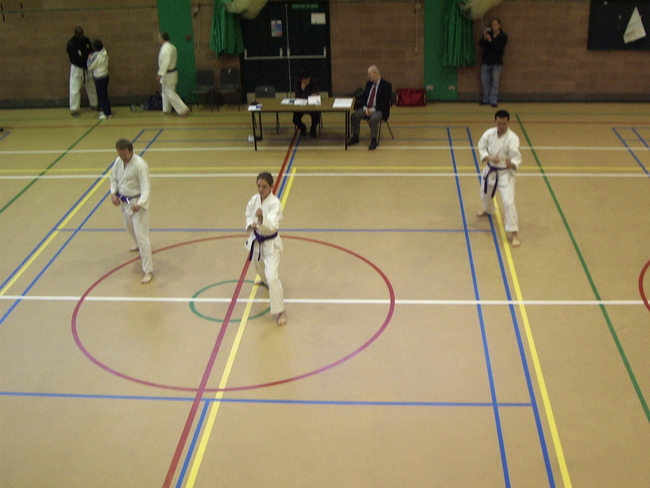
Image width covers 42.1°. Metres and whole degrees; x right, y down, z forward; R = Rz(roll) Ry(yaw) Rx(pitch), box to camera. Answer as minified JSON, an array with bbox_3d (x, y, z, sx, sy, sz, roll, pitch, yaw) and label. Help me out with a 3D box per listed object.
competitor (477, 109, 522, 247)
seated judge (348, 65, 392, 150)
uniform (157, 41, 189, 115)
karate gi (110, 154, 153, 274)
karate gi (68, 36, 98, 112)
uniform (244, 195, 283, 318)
[{"bbox_3d":[2.306,-0.964,11.085,0.693,1.673,1.052,7,26,19],"label":"competitor"},{"bbox_3d":[0.833,-2.396,14.688,0.574,1.317,0.792,18,32,36],"label":"seated judge"},{"bbox_3d":[-3.024,-3.258,16.646,0.594,1.366,0.495,6,26,18],"label":"uniform"},{"bbox_3d":[-2.351,-0.462,10.544,0.628,1.435,0.811,5,26,16],"label":"karate gi"},{"bbox_3d":[-4.865,-3.416,16.945,0.640,1.500,0.420,-17,29,-29],"label":"karate gi"},{"bbox_3d":[-0.644,0.042,9.293,0.560,1.220,0.820,4,25,12],"label":"uniform"}]

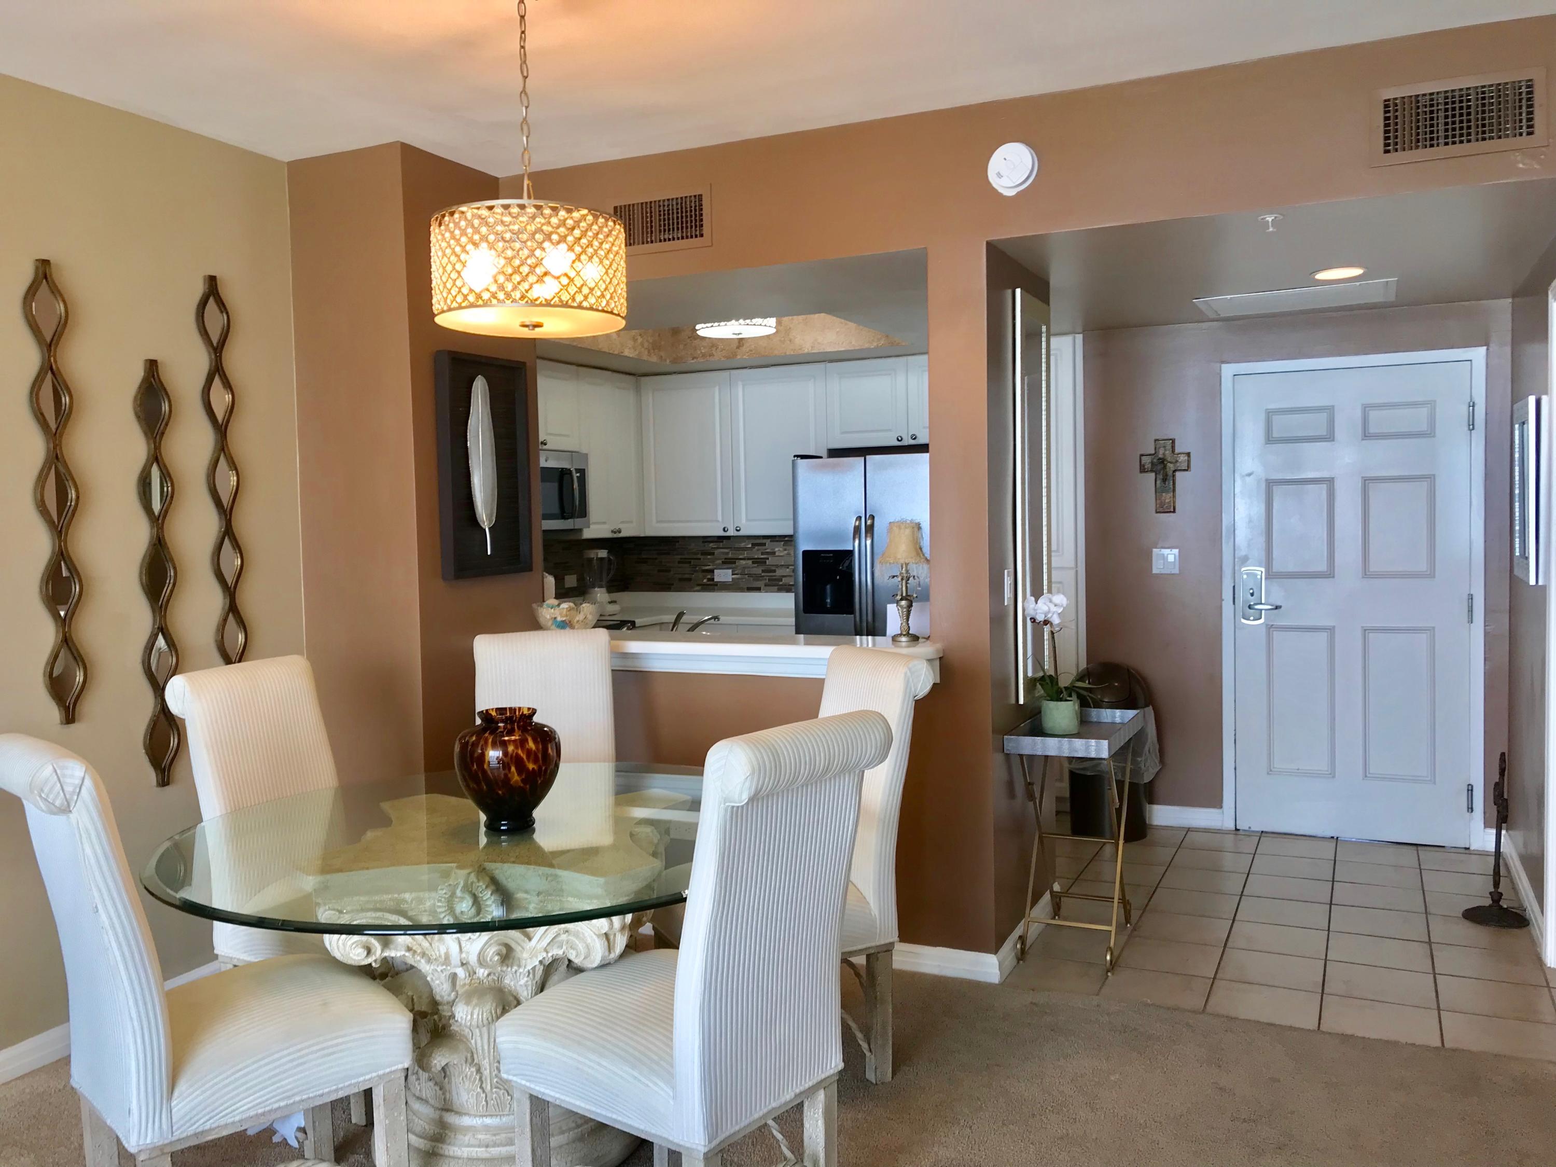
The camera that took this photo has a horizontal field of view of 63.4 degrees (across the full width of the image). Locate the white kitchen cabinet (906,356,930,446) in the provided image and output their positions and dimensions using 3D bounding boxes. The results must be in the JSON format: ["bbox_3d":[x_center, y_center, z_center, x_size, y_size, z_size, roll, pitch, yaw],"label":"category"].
[{"bbox_3d":[0.948,-0.952,6.518,0.457,0.448,0.330,1,4,25],"label":"white kitchen cabinet"}]

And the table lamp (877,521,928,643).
[{"bbox_3d":[0.399,-0.011,3.974,0.175,0.378,0.175,-1,3,0],"label":"table lamp"}]

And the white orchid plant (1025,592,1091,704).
[{"bbox_3d":[0.922,0.222,4.142,0.200,0.400,0.200,0,4,25],"label":"white orchid plant"}]

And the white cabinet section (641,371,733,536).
[{"bbox_3d":[-0.446,-0.734,7.249,0.591,0.912,0.330,0,4,25],"label":"white cabinet section"}]

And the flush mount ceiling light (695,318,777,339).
[{"bbox_3d":[-0.194,-1.284,5.873,0.390,0.210,0.390,0,4,25],"label":"flush mount ceiling light"}]

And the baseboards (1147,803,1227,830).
[{"bbox_3d":[1.818,1.058,5.705,0.360,0.097,0.020,1,4,25],"label":"baseboards"}]

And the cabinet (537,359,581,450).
[{"bbox_3d":[-1.358,-0.909,6.401,0.330,0.450,0.760,0,4,25],"label":"cabinet"}]

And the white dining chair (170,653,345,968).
[{"bbox_3d":[-1.193,0.769,3.325,0.660,1.090,0.450,0,4,27],"label":"white dining chair"}]

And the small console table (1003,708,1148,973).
[{"bbox_3d":[1.008,0.835,4.214,0.320,0.752,0.660,1,4,25],"label":"small console table"}]

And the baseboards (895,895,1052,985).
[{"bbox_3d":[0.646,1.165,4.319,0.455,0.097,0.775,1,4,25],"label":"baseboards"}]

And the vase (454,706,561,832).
[{"bbox_3d":[-0.631,0.434,2.942,0.250,0.278,0.250,-1,3,0],"label":"vase"}]

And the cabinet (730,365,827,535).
[{"bbox_3d":[0.075,-0.729,6.946,0.572,0.907,0.330,1,4,25],"label":"cabinet"}]

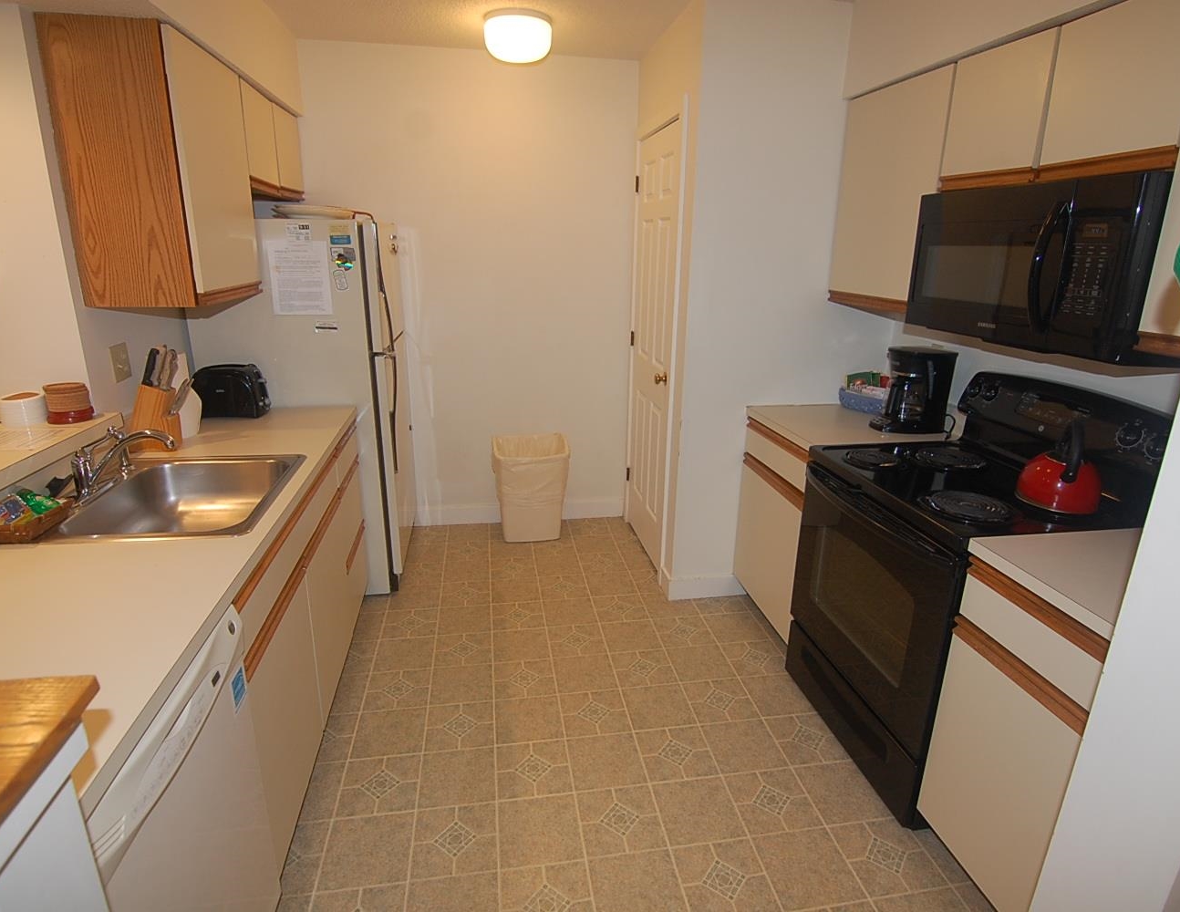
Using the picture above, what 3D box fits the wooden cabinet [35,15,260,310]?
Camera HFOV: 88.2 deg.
[{"bbox_3d":[-1.401,-0.906,2.029,0.325,0.775,0.564,-2,18,-10],"label":"wooden cabinet"}]

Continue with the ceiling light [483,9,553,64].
[{"bbox_3d":[-0.304,-1.785,2.582,0.280,0.135,0.280,-2,18,-10],"label":"ceiling light"}]

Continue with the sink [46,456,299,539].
[{"bbox_3d":[-1.136,0.188,1.663,0.572,0.186,0.573,-2,18,-10],"label":"sink"}]

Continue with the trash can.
[{"bbox_3d":[-0.323,0.208,3.472,0.430,0.550,0.310,-2,19,-9],"label":"trash can"}]

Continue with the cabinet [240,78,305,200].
[{"bbox_3d":[-1.518,-1.331,2.606,0.325,0.369,0.789,-2,18,-10],"label":"cabinet"}]

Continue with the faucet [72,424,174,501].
[{"bbox_3d":[-1.246,0.011,1.640,0.255,0.190,0.150,-2,19,-9],"label":"faucet"}]

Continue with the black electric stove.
[{"bbox_3d":[1.188,0.393,2.014,0.700,1.190,0.750,-2,19,-9],"label":"black electric stove"}]

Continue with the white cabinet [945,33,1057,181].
[{"bbox_3d":[1.371,-1.019,1.860,0.330,0.386,0.357,-2,18,-10],"label":"white cabinet"}]

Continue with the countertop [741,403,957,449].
[{"bbox_3d":[1.098,-0.121,2.590,0.690,0.045,0.630,-2,19,-9],"label":"countertop"}]

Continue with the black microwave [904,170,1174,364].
[{"bbox_3d":[1.352,-0.550,1.761,0.428,0.427,0.723,-2,18,-10],"label":"black microwave"}]

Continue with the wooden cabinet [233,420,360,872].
[{"bbox_3d":[-1.173,0.488,1.953,0.628,0.858,1.334,-2,18,-10],"label":"wooden cabinet"}]

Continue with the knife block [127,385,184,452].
[{"bbox_3d":[-1.425,-0.129,1.995,0.170,0.215,0.090,0,18,-4],"label":"knife block"}]

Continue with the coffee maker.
[{"bbox_3d":[1.294,-0.271,2.483,0.265,0.320,0.190,0,18,-5],"label":"coffee maker"}]

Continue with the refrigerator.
[{"bbox_3d":[-1.290,-0.231,2.936,0.790,1.670,0.680,-2,19,-9],"label":"refrigerator"}]

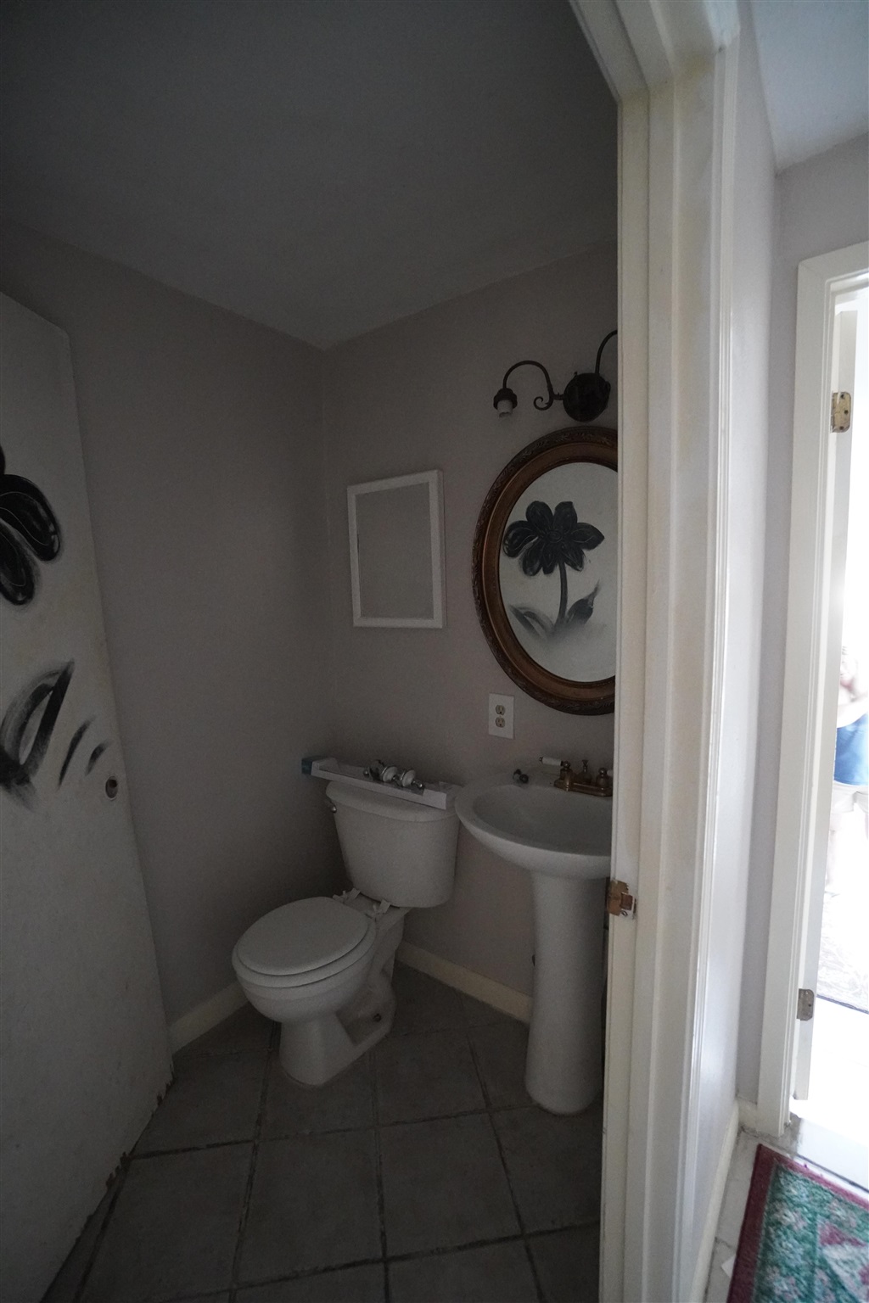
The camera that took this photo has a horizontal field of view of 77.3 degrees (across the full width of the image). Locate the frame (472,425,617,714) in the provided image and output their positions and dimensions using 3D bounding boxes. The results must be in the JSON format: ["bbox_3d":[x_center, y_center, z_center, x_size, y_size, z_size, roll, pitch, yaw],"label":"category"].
[{"bbox_3d":[0.396,-0.222,1.518,0.660,0.790,0.040,3,7,36],"label":"frame"}]

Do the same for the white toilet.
[{"bbox_3d":[-0.289,0.854,1.718,0.460,0.740,0.690,3,7,36],"label":"white toilet"}]

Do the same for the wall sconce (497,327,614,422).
[{"bbox_3d":[0.376,-0.700,1.414,0.460,0.170,0.145,3,7,36],"label":"wall sconce"}]

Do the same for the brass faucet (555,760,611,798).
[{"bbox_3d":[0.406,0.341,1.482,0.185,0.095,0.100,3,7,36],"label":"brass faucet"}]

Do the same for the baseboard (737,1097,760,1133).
[{"bbox_3d":[0.810,1.197,1.403,0.054,0.083,0.016,3,7,36],"label":"baseboard"}]

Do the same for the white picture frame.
[{"bbox_3d":[-0.141,-0.338,1.914,0.413,0.513,0.022,3,7,36],"label":"white picture frame"}]

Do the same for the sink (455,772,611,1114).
[{"bbox_3d":[0.326,0.817,1.428,0.570,0.850,0.450,3,7,36],"label":"sink"}]

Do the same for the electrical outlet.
[{"bbox_3d":[0.215,0.204,1.722,0.089,0.134,0.008,3,7,36],"label":"electrical outlet"}]

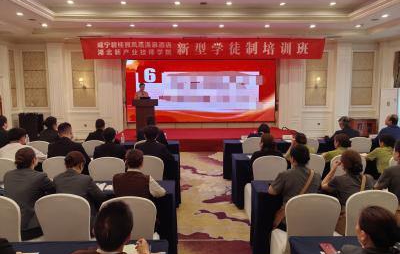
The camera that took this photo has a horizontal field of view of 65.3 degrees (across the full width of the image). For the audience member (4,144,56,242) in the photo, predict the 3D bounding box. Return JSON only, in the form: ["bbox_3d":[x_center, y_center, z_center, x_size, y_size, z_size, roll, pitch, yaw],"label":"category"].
[{"bbox_3d":[-1.614,0.805,3.013,0.480,1.250,0.780,0,6,6],"label":"audience member"}]

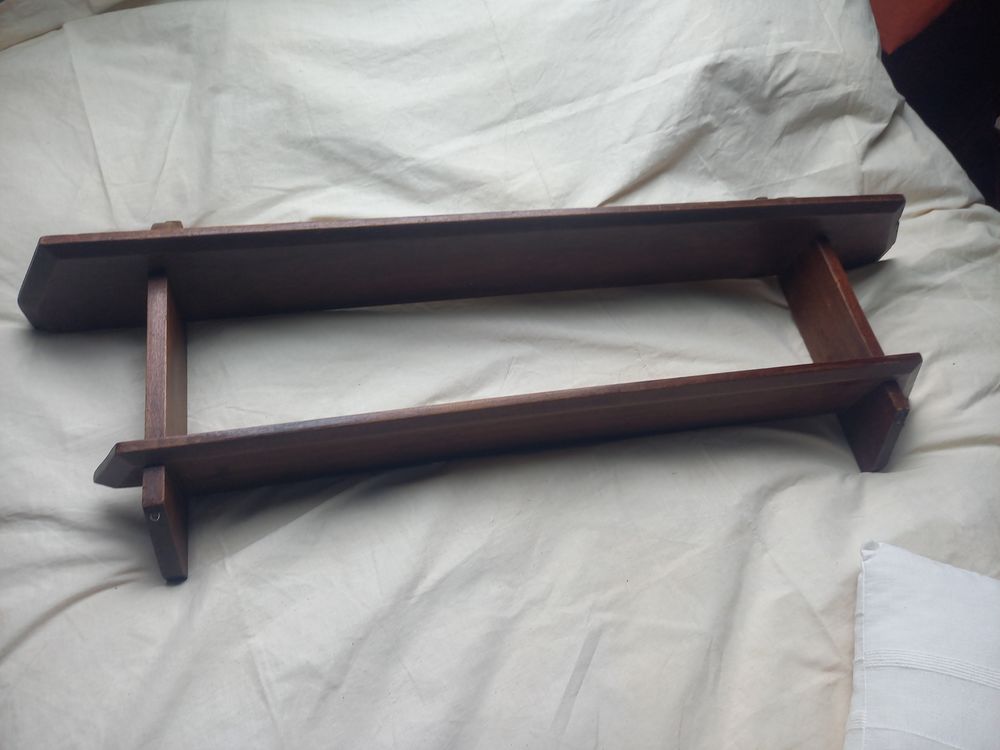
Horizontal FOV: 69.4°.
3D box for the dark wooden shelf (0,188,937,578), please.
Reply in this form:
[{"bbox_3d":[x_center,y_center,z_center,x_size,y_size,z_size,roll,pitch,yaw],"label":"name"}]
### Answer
[{"bbox_3d":[0.033,-0.053,0.686,0.888,0.133,0.356,-6,64,-13],"label":"dark wooden shelf"}]

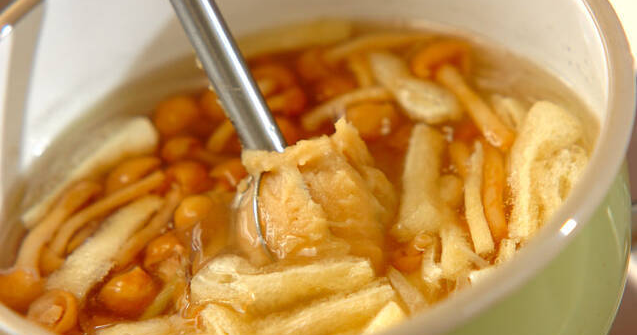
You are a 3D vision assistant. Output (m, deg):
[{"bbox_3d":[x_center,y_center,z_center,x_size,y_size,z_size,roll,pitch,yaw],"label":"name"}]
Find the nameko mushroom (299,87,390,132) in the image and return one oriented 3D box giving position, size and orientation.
[{"bbox_3d":[0.008,-0.015,1.110,0.027,0.007,0.009,-23,42,-10],"label":"nameko mushroom"}]

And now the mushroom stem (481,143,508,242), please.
[{"bbox_3d":[0.047,0.007,1.095,0.005,0.004,0.034,-9,41,6],"label":"mushroom stem"}]

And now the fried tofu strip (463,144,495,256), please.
[{"bbox_3d":[0.043,0.008,1.081,0.004,0.006,0.039,-9,42,5],"label":"fried tofu strip"}]

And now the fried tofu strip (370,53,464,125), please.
[{"bbox_3d":[0.026,-0.022,1.118,0.011,0.006,0.029,-34,46,-21],"label":"fried tofu strip"}]

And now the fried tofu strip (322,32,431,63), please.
[{"bbox_3d":[0.017,-0.033,1.150,0.029,0.004,0.004,-10,41,5],"label":"fried tofu strip"}]

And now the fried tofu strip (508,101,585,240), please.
[{"bbox_3d":[0.060,0.002,1.079,0.017,0.010,0.042,-1,43,13],"label":"fried tofu strip"}]

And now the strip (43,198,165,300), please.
[{"bbox_3d":[-0.057,0.021,1.093,0.009,0.006,0.036,25,54,35],"label":"strip"}]

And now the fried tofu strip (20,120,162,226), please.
[{"bbox_3d":[-0.063,0.002,1.135,0.043,0.005,0.009,-37,46,-24],"label":"fried tofu strip"}]

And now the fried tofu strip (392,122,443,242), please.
[{"bbox_3d":[0.027,0.004,1.105,0.009,0.006,0.041,-3,42,13],"label":"fried tofu strip"}]

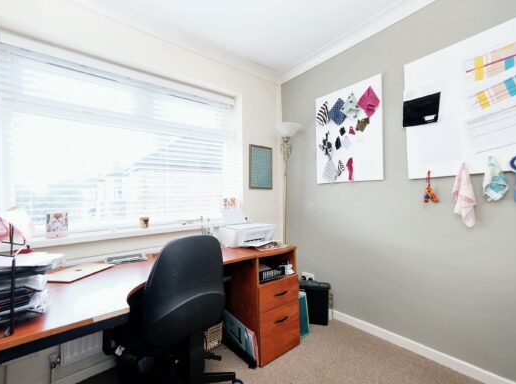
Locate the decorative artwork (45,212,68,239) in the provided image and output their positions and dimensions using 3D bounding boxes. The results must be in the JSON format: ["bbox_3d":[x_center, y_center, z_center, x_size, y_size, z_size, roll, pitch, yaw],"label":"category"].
[{"bbox_3d":[-1.204,0.206,1.443,0.100,0.147,0.025,0,-2,-39],"label":"decorative artwork"}]

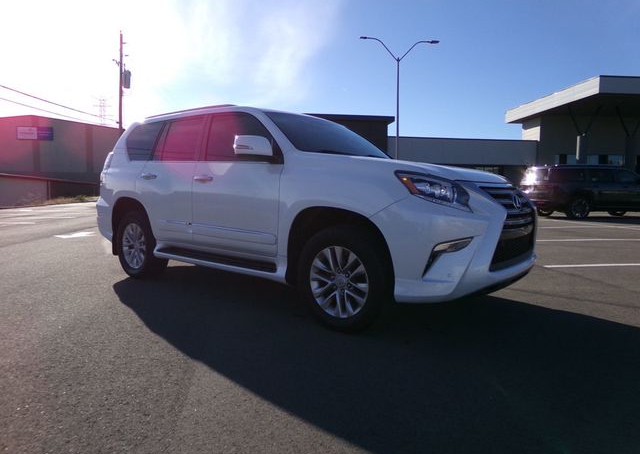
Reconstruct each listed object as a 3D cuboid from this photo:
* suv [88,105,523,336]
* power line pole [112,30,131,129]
[{"bbox_3d":[-0.447,-0.312,4.661,4.860,1.850,1.890,5,7,39],"label":"suv"},{"bbox_3d":[-15.830,-8.885,35.593,1.300,13.130,0.700,-2,6,-23],"label":"power line pole"}]

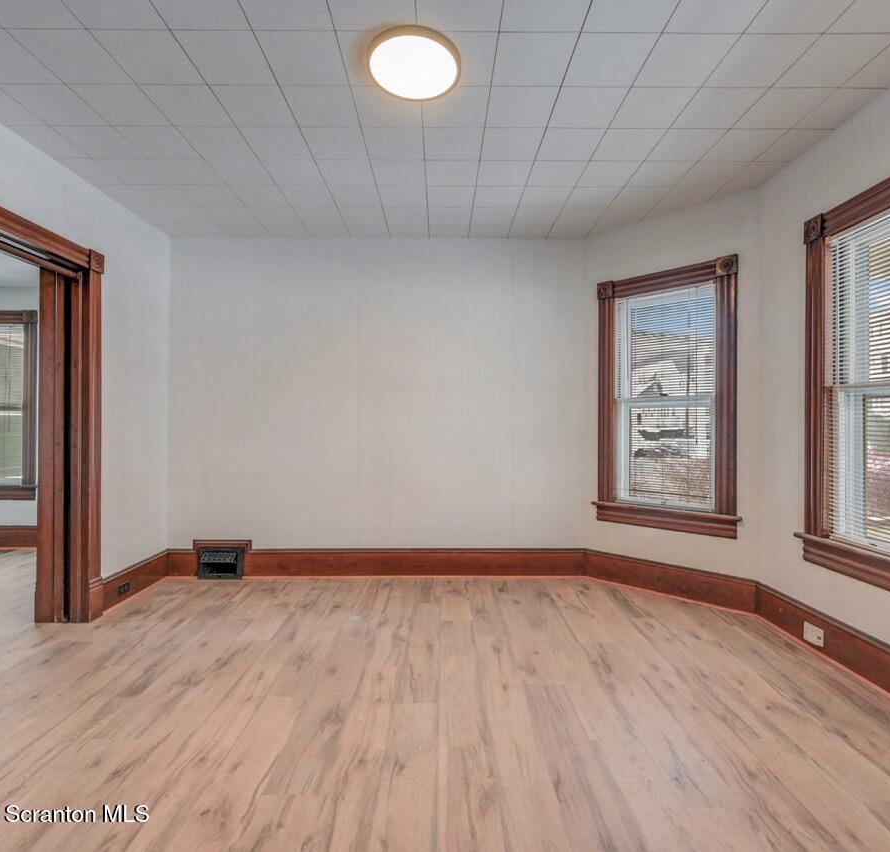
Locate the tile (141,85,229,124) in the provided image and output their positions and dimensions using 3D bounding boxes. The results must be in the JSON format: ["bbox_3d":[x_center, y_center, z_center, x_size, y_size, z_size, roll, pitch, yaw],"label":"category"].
[{"bbox_3d":[-1.174,-1.476,2.290,0.305,0.016,0.305,0,1,-1],"label":"tile"}]

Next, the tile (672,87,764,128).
[{"bbox_3d":[1.266,-1.478,2.314,0.305,0.018,0.302,0,0,-1],"label":"tile"}]

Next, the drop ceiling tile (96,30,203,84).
[{"bbox_3d":[-1.169,-1.474,1.990,0.305,0.015,0.303,0,0,0],"label":"drop ceiling tile"}]

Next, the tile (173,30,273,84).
[{"bbox_3d":[-0.866,-1.473,1.989,0.305,0.016,0.305,0,1,-1],"label":"tile"}]

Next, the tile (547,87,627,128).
[{"bbox_3d":[0.656,-1.478,2.305,0.305,0.020,0.305,0,0,-1],"label":"tile"}]

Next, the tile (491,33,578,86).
[{"bbox_3d":[0.354,-1.474,2.003,0.305,0.015,0.303,0,0,0],"label":"tile"}]

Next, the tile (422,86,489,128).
[{"bbox_3d":[0.046,-1.491,2.323,0.305,0.016,0.305,0,0,-1],"label":"tile"}]

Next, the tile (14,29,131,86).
[{"bbox_3d":[-1.474,-1.474,1.984,0.305,0.020,0.305,0,0,-1],"label":"tile"}]

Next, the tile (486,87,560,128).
[{"bbox_3d":[0.354,-1.491,2.326,0.305,0.016,0.305,0,0,-1],"label":"tile"}]

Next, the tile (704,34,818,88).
[{"bbox_3d":[1.269,-1.478,2.014,0.305,0.018,0.302,0,0,-1],"label":"tile"}]

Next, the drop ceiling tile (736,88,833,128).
[{"bbox_3d":[1.571,-1.478,2.313,0.305,0.020,0.305,0,0,-1],"label":"drop ceiling tile"}]

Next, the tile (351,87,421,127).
[{"bbox_3d":[-0.260,-1.478,2.301,0.305,0.016,0.305,0,1,-1],"label":"tile"}]

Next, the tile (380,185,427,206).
[{"bbox_3d":[-0.271,-1.488,3.216,0.305,0.016,0.305,0,1,-1],"label":"tile"}]

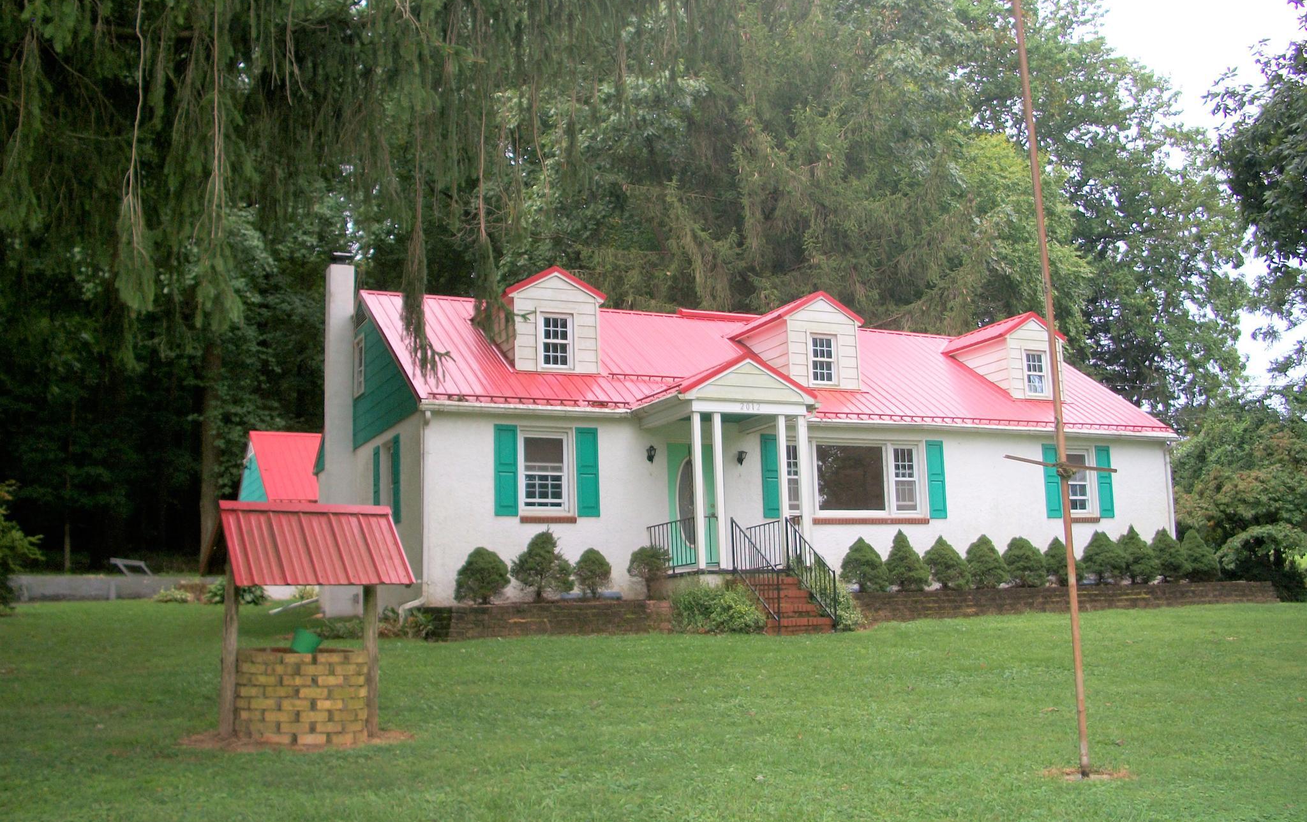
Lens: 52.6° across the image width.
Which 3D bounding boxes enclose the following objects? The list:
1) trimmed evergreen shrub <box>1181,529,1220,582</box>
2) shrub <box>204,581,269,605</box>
[{"bbox_3d":[10.557,2.799,25.590,0.709,1.024,0.709,3,-11,-26],"label":"trimmed evergreen shrub"},{"bbox_3d":[-9.818,4.268,31.106,1.379,0.611,1.133,3,-11,-26],"label":"shrub"}]

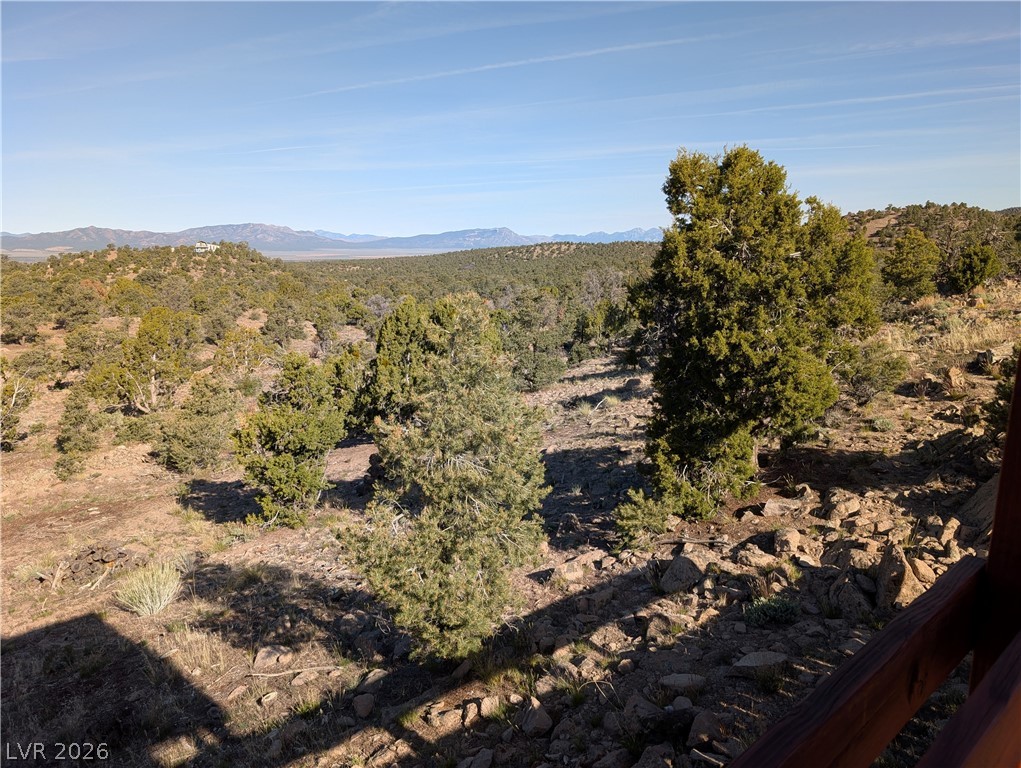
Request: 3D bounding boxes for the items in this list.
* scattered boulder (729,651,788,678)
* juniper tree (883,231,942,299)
[{"bbox_3d":[1.963,2.221,5.618,0.420,0.133,0.231,4,12,21],"label":"scattered boulder"},{"bbox_3d":[19.091,-5.634,33.413,2.452,3.327,2.329,6,13,29],"label":"juniper tree"}]

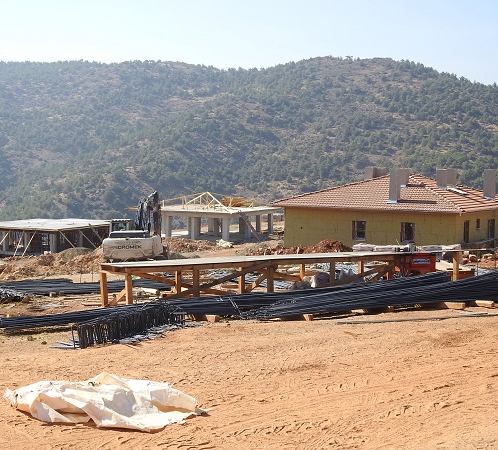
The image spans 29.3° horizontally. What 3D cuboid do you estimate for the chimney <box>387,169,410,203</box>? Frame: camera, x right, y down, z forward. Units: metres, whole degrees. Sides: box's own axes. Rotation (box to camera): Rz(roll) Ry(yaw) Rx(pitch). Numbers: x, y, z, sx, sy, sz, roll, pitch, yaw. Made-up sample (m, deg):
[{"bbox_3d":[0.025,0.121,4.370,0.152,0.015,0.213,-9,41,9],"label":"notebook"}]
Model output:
[{"bbox_3d":[9.863,-2.657,63.695,0.750,2.172,1.250,3,5,33],"label":"chimney"}]

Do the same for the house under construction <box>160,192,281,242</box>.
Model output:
[{"bbox_3d":[-4.796,-1.132,111.745,13.000,5.000,12.800,2,5,28],"label":"house under construction"}]

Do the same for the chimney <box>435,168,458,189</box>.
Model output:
[{"bbox_3d":[13.837,-3.268,67.342,0.850,1.375,1.150,3,5,33],"label":"chimney"}]

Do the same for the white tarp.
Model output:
[{"bbox_3d":[-1.334,1.648,8.800,1.750,0.300,1.150,1,4,10],"label":"white tarp"}]

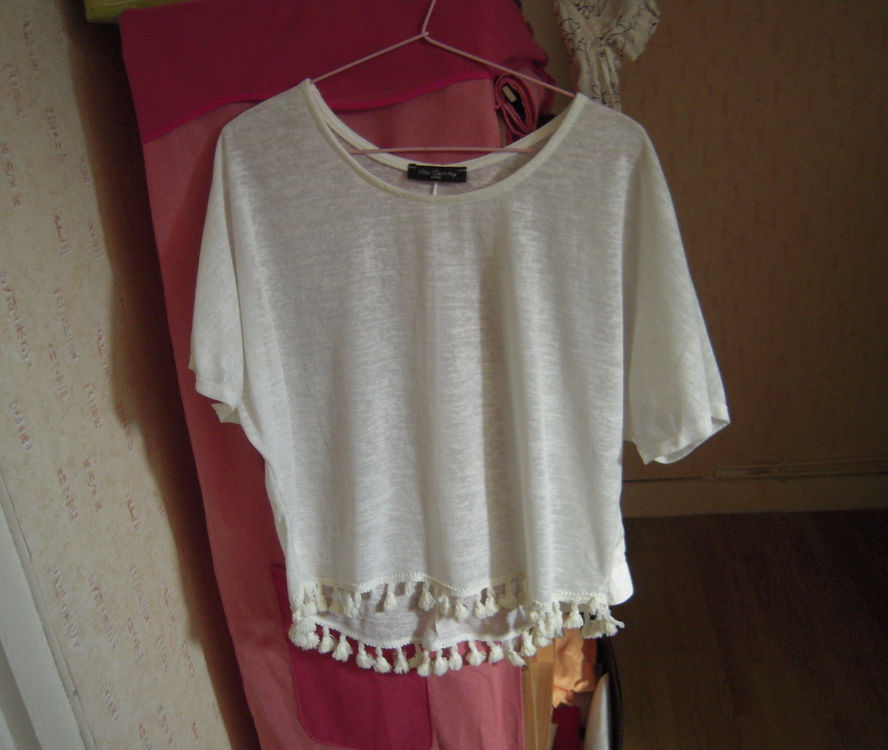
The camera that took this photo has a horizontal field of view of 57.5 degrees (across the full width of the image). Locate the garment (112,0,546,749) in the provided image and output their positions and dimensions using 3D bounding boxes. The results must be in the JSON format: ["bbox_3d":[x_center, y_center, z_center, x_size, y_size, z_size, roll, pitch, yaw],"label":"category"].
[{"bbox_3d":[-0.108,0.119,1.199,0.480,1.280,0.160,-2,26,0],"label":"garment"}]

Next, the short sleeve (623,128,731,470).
[{"bbox_3d":[0.262,-0.070,0.903,0.140,0.385,0.100,-2,26,0],"label":"short sleeve"}]

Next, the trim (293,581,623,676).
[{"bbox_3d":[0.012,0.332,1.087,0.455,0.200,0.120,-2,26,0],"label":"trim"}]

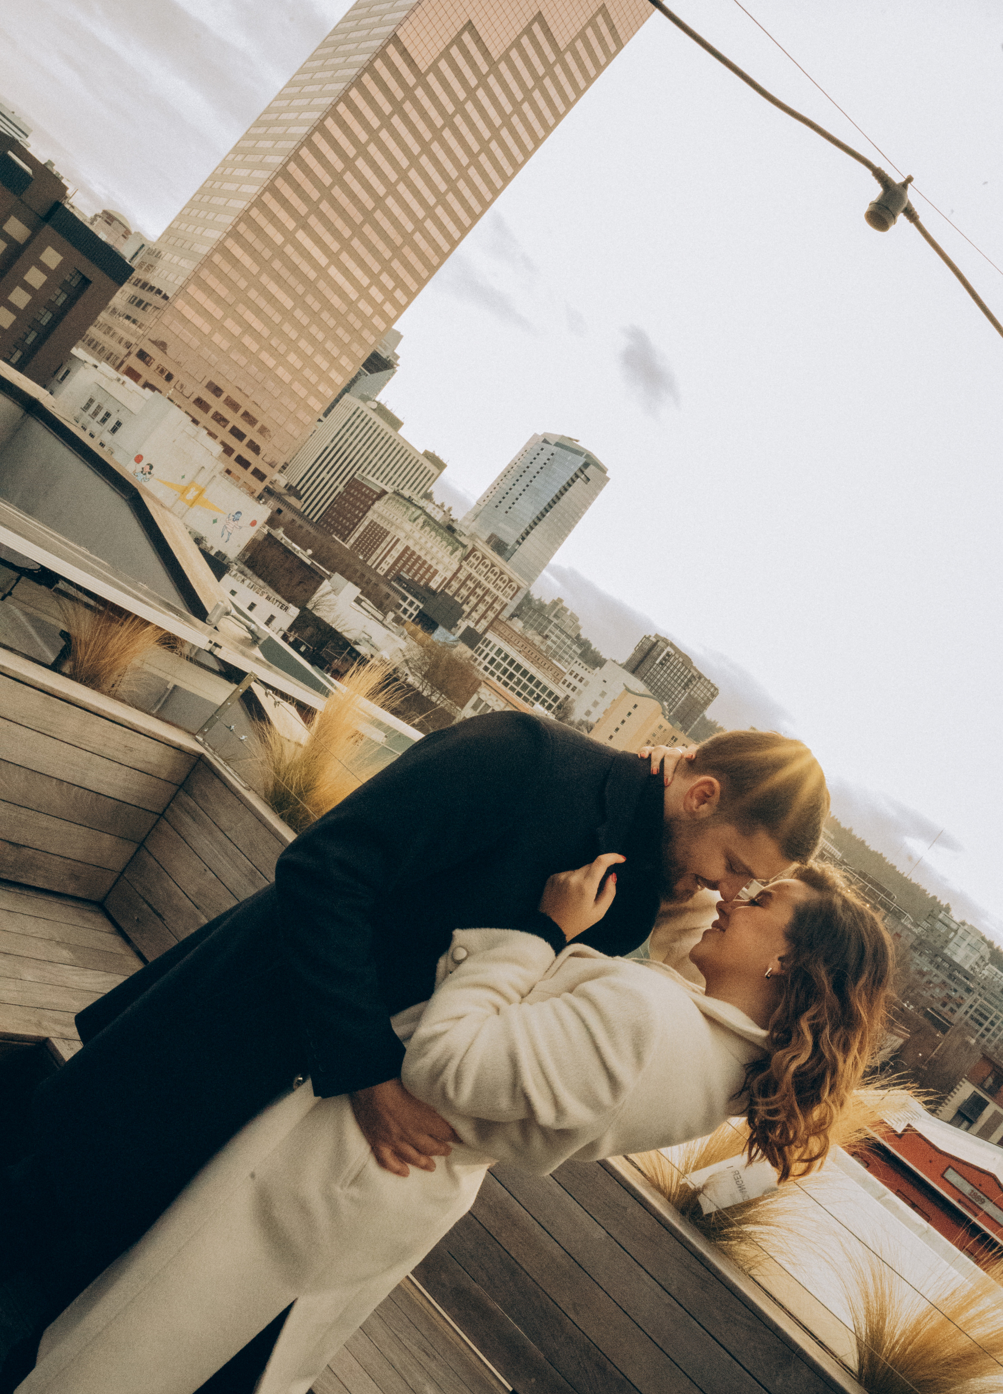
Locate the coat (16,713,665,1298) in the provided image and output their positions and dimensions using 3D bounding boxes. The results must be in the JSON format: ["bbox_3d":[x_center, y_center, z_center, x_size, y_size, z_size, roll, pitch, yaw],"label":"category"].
[{"bbox_3d":[-0.211,0.397,1.680,0.450,1.000,0.500,48,0,0],"label":"coat"}]

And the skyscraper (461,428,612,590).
[{"bbox_3d":[-0.365,-88.868,720.330,25.000,143.000,61.000,38,0,-36],"label":"skyscraper"}]

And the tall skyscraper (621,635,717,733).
[{"bbox_3d":[91.921,15.283,790.842,61.000,90.000,26.000,38,0,-36],"label":"tall skyscraper"}]

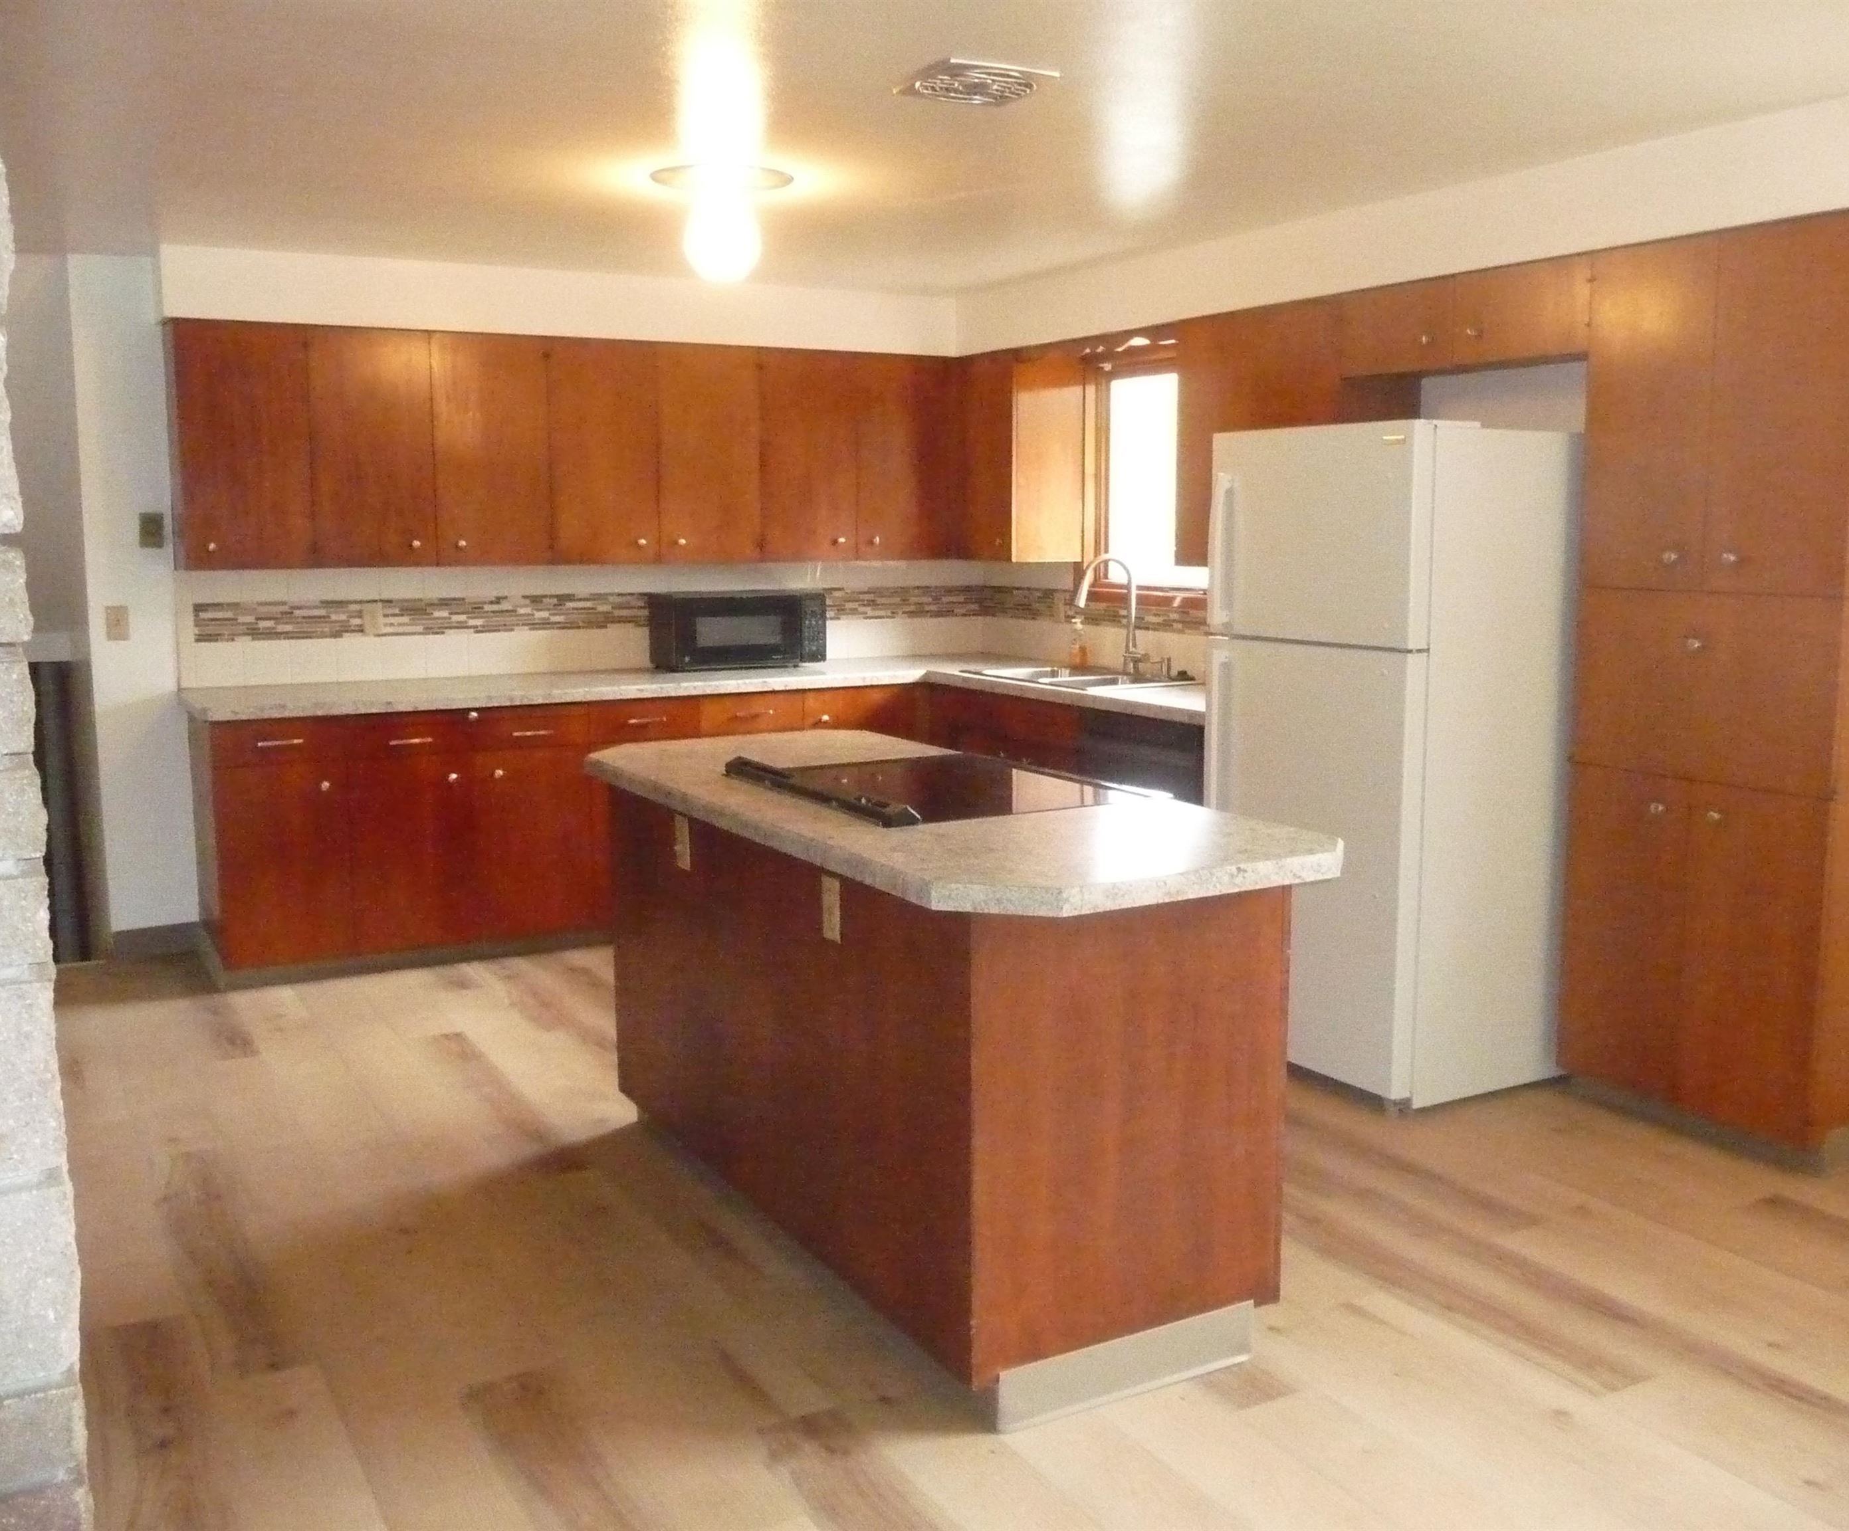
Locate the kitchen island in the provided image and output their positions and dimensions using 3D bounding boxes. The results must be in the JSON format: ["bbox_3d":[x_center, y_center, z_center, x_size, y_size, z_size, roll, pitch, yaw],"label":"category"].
[{"bbox_3d":[-0.047,0.505,3.381,0.792,0.942,1.899,-5,9,-29],"label":"kitchen island"}]

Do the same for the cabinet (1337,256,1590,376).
[{"bbox_3d":[1.530,-1.167,4.396,0.330,0.228,0.833,-5,9,-30],"label":"cabinet"}]

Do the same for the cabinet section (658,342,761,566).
[{"bbox_3d":[-0.842,-1.129,6.041,0.390,0.762,0.307,-5,10,-29],"label":"cabinet section"}]

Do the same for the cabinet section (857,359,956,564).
[{"bbox_3d":[-0.141,-1.188,6.436,0.430,0.762,0.307,-5,10,-29],"label":"cabinet section"}]

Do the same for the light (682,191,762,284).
[{"bbox_3d":[-0.501,-1.322,4.103,0.200,0.240,0.200,0,8,0],"label":"light"}]

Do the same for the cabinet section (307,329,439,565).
[{"bbox_3d":[-1.857,-1.044,5.469,0.387,0.762,0.307,-5,10,-29],"label":"cabinet section"}]

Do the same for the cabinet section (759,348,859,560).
[{"bbox_3d":[-0.500,-1.158,6.234,0.396,0.762,0.307,-5,10,-29],"label":"cabinet section"}]

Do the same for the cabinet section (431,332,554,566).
[{"bbox_3d":[-1.521,-1.072,5.658,0.387,0.762,0.307,-5,10,-29],"label":"cabinet section"}]

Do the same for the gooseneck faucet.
[{"bbox_3d":[0.689,-0.535,5.889,0.280,0.435,0.140,-5,9,-30],"label":"gooseneck faucet"}]

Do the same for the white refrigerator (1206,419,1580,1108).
[{"bbox_3d":[1.272,-0.038,4.480,0.745,1.698,0.706,-5,9,-32],"label":"white refrigerator"}]

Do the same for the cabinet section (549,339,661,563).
[{"bbox_3d":[-1.182,-1.101,5.849,0.393,0.762,0.307,-5,10,-29],"label":"cabinet section"}]

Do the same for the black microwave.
[{"bbox_3d":[-0.708,-0.502,6.293,0.590,0.270,0.325,-4,9,-24],"label":"black microwave"}]

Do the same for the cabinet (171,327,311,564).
[{"bbox_3d":[-2.203,-1.010,5.309,0.384,0.756,0.335,-5,9,-30],"label":"cabinet"}]

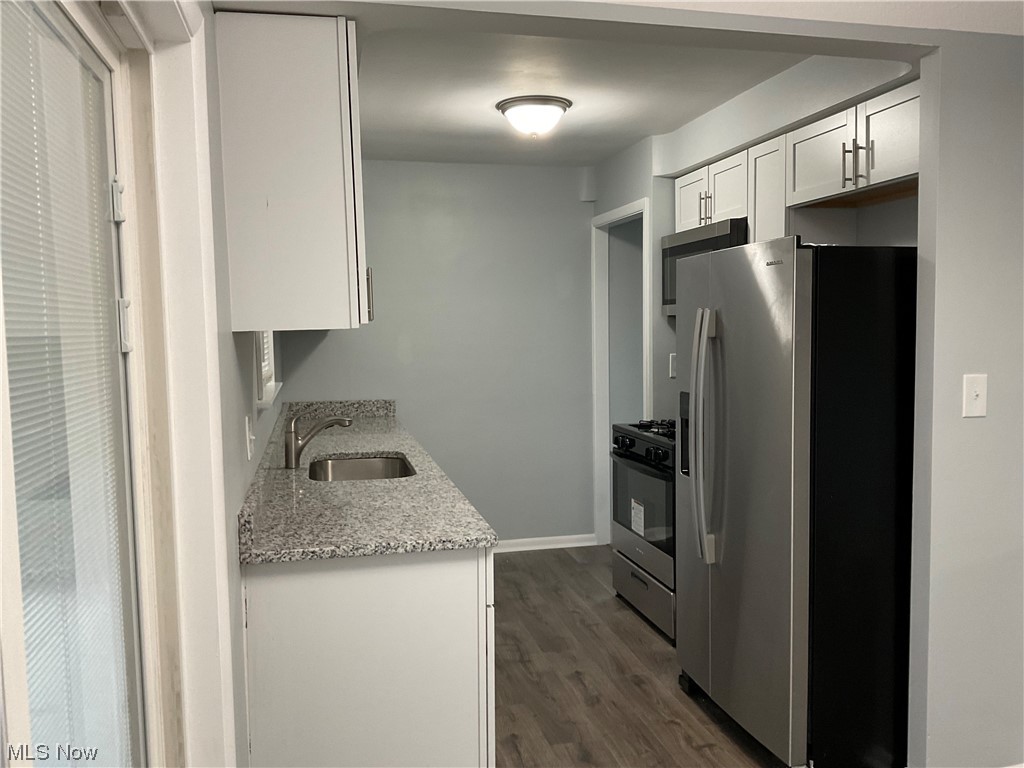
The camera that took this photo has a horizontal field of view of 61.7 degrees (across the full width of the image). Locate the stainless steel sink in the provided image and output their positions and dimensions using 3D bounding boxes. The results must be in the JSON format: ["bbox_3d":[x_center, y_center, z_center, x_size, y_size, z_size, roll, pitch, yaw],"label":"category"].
[{"bbox_3d":[-0.603,0.426,3.420,0.400,0.190,0.590,-2,4,-13],"label":"stainless steel sink"}]

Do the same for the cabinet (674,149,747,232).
[{"bbox_3d":[1.095,-0.897,4.118,0.325,0.298,0.768,-2,4,-13],"label":"cabinet"}]

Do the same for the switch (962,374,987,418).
[{"bbox_3d":[1.317,0.034,2.434,0.080,0.123,0.014,-2,4,-13],"label":"switch"}]

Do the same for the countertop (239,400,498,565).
[{"bbox_3d":[-0.688,0.272,3.643,0.637,0.130,3.090,-2,4,-13],"label":"countertop"}]

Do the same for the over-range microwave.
[{"bbox_3d":[1.062,-0.539,4.134,0.404,0.415,0.762,-2,4,-13],"label":"over-range microwave"}]

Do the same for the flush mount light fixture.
[{"bbox_3d":[0.102,-1.182,3.871,0.356,0.145,0.356,-1,4,0],"label":"flush mount light fixture"}]

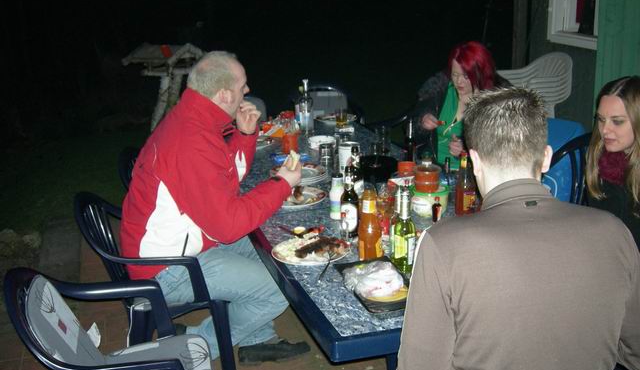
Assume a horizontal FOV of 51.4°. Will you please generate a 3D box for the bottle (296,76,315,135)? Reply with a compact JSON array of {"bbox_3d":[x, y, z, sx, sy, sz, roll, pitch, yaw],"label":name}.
[{"bbox_3d":[-0.073,-0.420,3.558,0.079,0.300,0.079,-1,19,0],"label":"bottle"}]

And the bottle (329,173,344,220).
[{"bbox_3d":[0.060,0.037,2.368,0.060,0.161,0.060,-3,18,1],"label":"bottle"}]

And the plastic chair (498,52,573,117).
[{"bbox_3d":[1.492,-0.443,4.774,0.570,0.900,0.570,-5,19,-11],"label":"plastic chair"}]

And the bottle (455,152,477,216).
[{"bbox_3d":[0.511,-0.008,2.332,0.069,0.223,0.069,-3,18,1],"label":"bottle"}]

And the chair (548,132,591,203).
[{"bbox_3d":[1.011,0.210,2.913,0.570,0.840,0.570,-9,19,-18],"label":"chair"}]

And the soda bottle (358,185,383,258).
[{"bbox_3d":[0.164,0.115,2.105,0.082,0.228,0.082,-1,19,0],"label":"soda bottle"}]

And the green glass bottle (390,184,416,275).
[{"bbox_3d":[0.245,0.126,1.904,0.062,0.259,0.062,-3,18,1],"label":"green glass bottle"}]

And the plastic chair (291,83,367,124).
[{"bbox_3d":[0.076,-0.215,4.368,0.570,0.830,0.580,-5,19,-11],"label":"plastic chair"}]

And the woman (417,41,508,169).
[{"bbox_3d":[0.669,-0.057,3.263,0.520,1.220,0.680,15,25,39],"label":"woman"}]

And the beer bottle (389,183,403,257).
[{"bbox_3d":[0.257,0.110,2.106,0.064,0.231,0.064,-1,19,0],"label":"beer bottle"}]

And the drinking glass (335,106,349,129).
[{"bbox_3d":[0.120,-0.377,3.714,0.065,0.110,0.065,-1,19,0],"label":"drinking glass"}]

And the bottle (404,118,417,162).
[{"bbox_3d":[0.391,-0.175,2.856,0.053,0.229,0.053,-3,18,1],"label":"bottle"}]

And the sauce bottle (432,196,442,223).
[{"bbox_3d":[0.402,0.081,2.286,0.033,0.092,0.033,-3,18,1],"label":"sauce bottle"}]

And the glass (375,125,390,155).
[{"bbox_3d":[0.306,-0.215,3.215,0.060,0.123,0.060,-1,19,0],"label":"glass"}]

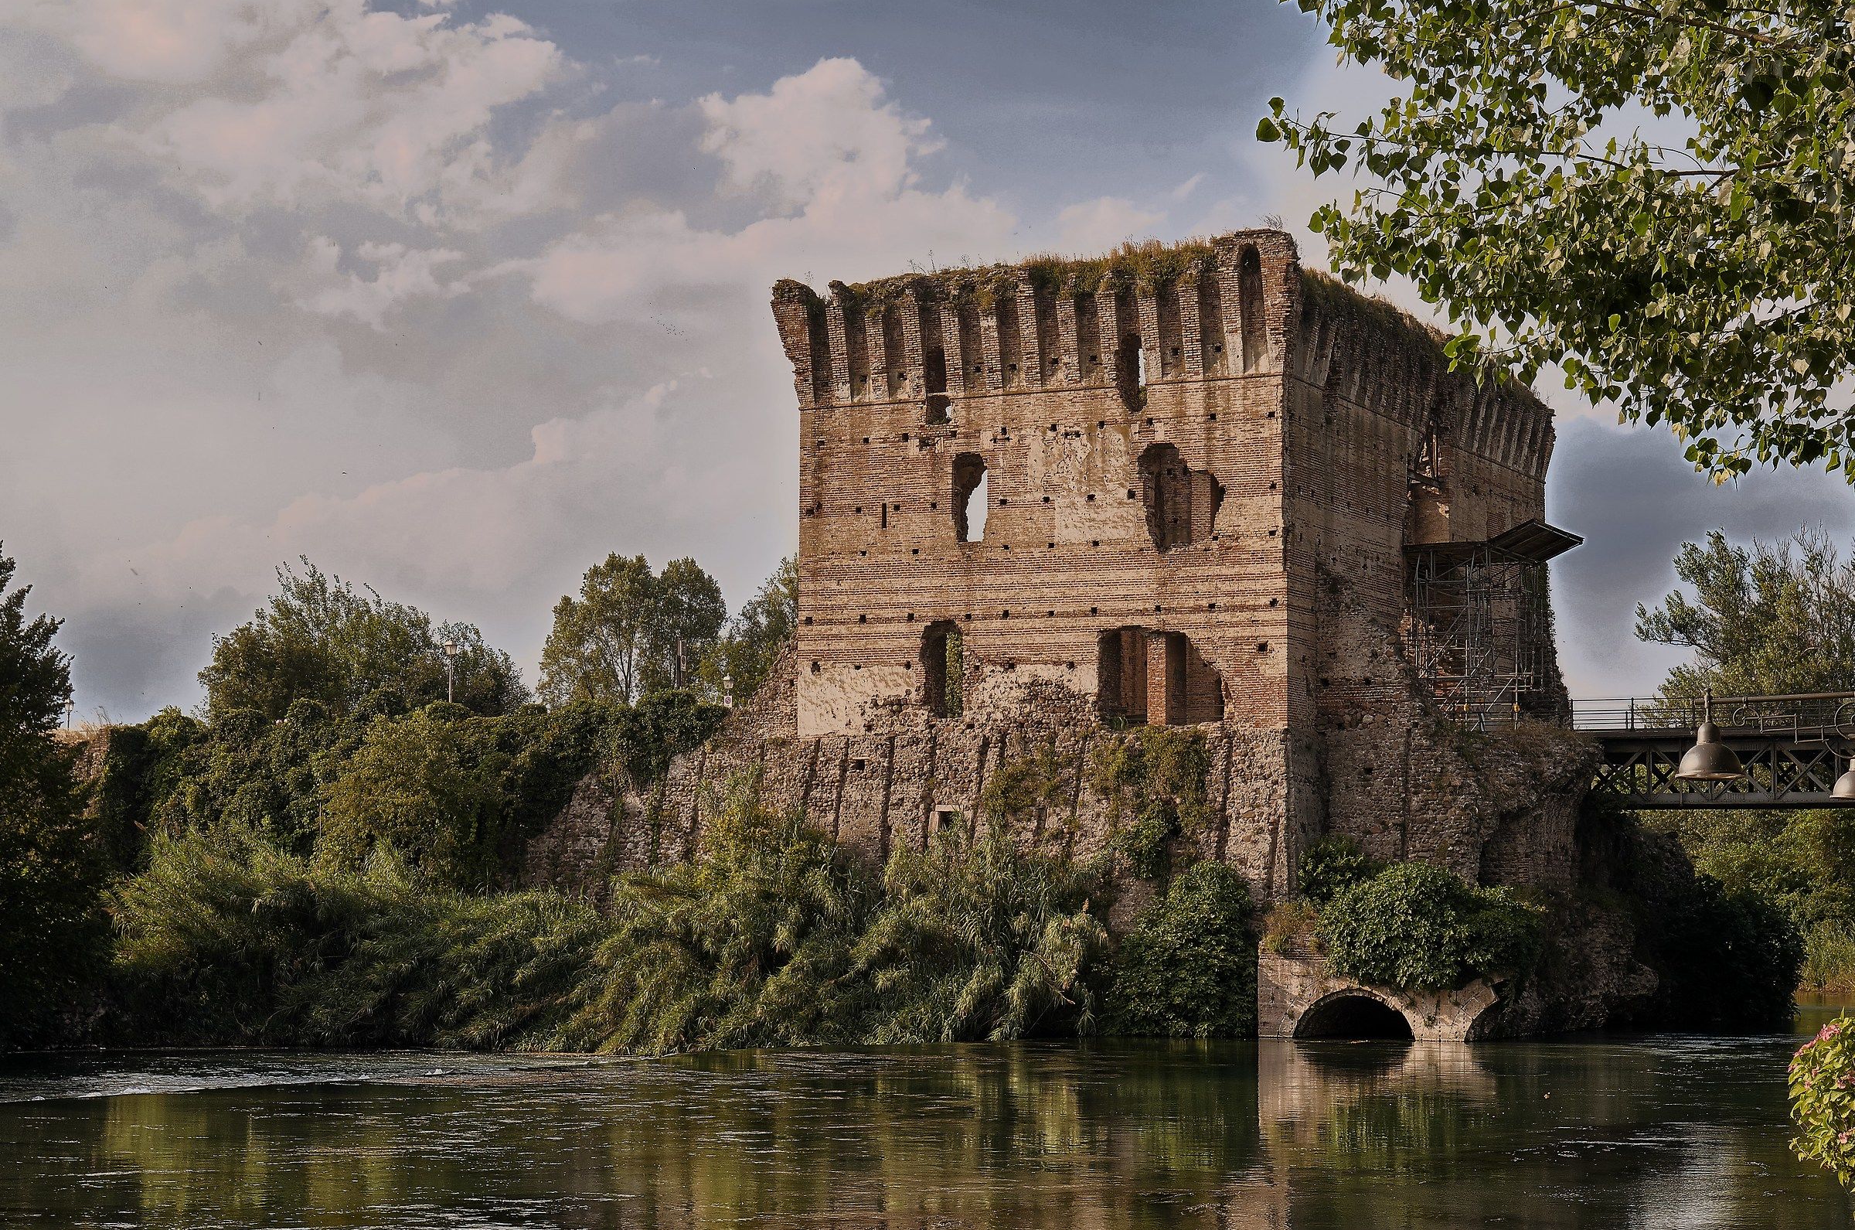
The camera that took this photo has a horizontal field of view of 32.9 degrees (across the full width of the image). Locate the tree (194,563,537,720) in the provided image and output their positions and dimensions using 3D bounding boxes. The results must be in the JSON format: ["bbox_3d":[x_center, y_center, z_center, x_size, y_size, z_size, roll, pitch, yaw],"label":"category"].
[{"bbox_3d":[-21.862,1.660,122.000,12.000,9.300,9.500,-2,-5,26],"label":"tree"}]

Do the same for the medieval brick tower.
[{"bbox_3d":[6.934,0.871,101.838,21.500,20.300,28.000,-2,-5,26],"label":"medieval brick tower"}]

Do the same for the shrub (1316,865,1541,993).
[{"bbox_3d":[12.871,7.982,80.300,4.900,3.200,3.400,-2,-5,26],"label":"shrub"}]

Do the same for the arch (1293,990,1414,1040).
[{"bbox_3d":[11.079,10.192,80.271,3.190,1.350,1.400,-2,-5,26],"label":"arch"}]

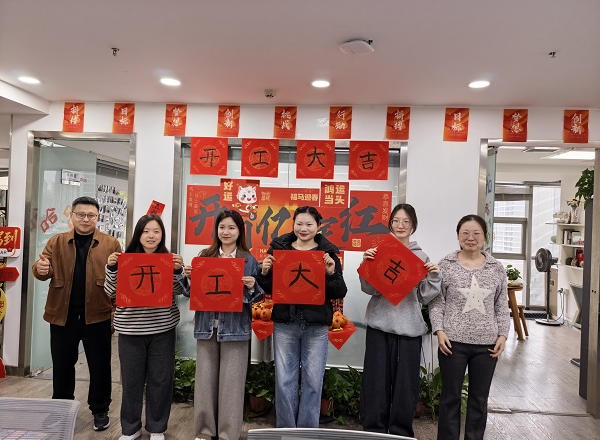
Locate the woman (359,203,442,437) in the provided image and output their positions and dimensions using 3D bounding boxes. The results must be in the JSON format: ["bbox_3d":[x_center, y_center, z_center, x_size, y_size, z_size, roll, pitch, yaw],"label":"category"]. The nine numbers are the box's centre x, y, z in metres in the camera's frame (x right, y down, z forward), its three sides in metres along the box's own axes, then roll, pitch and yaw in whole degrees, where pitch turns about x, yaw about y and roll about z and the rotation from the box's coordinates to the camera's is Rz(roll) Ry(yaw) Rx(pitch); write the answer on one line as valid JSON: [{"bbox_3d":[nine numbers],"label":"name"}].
[{"bbox_3d":[0.691,0.748,2.933,0.530,1.705,0.380,2,0,9],"label":"woman"}]

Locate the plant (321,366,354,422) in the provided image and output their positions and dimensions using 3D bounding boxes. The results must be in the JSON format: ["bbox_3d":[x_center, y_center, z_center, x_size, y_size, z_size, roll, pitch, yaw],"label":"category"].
[{"bbox_3d":[0.227,1.406,3.410,0.360,0.416,0.340,2,-1,5],"label":"plant"}]

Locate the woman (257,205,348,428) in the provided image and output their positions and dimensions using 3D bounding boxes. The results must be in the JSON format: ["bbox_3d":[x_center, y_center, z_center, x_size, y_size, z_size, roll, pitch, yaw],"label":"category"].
[{"bbox_3d":[0.016,0.751,2.878,0.580,1.701,0.420,2,-1,2],"label":"woman"}]

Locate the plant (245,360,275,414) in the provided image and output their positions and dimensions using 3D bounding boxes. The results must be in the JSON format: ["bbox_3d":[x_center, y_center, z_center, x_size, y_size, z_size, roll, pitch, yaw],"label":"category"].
[{"bbox_3d":[-0.298,1.352,3.380,0.310,0.430,0.310,2,0,5],"label":"plant"}]

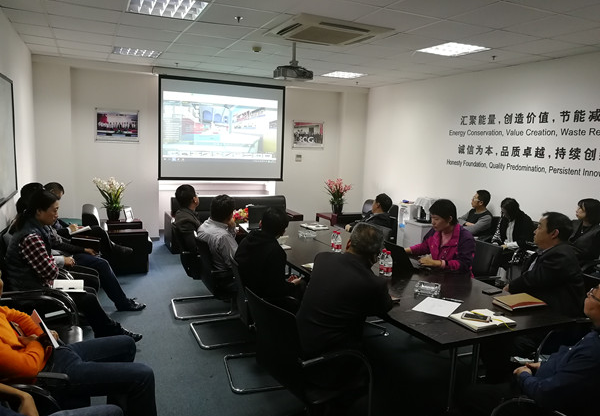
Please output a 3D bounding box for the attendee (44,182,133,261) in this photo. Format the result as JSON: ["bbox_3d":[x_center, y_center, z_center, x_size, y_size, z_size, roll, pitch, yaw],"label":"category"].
[{"bbox_3d":[-2.257,0.337,4.853,0.950,1.180,0.550,-1,9,-24],"label":"attendee"}]

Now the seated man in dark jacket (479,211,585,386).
[{"bbox_3d":[1.544,0.667,3.221,0.820,1.270,0.580,3,8,5],"label":"seated man in dark jacket"}]

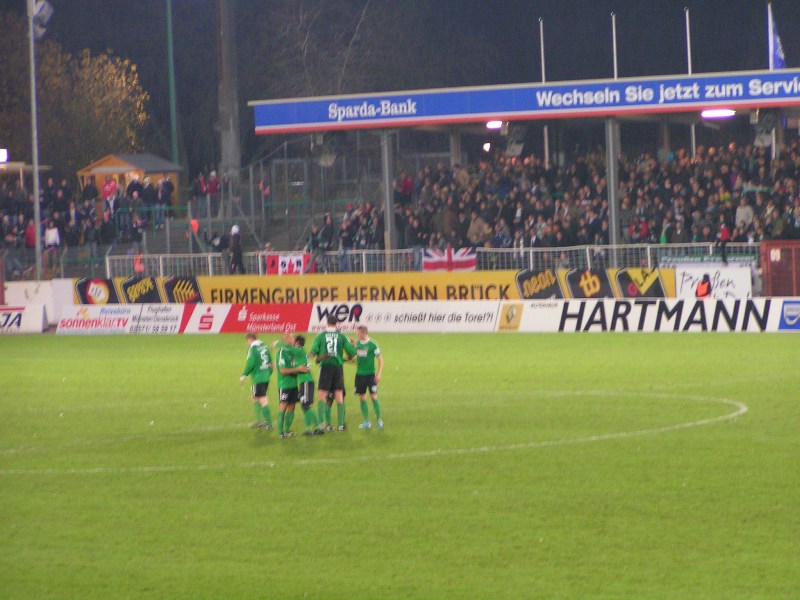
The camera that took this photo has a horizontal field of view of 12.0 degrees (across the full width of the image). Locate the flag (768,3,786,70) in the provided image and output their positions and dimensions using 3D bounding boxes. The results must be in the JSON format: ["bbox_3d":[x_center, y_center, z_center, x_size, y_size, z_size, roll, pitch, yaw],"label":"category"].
[{"bbox_3d":[12.329,-8.427,123.308,0.620,2.500,0.300,-2,2,6],"label":"flag"}]

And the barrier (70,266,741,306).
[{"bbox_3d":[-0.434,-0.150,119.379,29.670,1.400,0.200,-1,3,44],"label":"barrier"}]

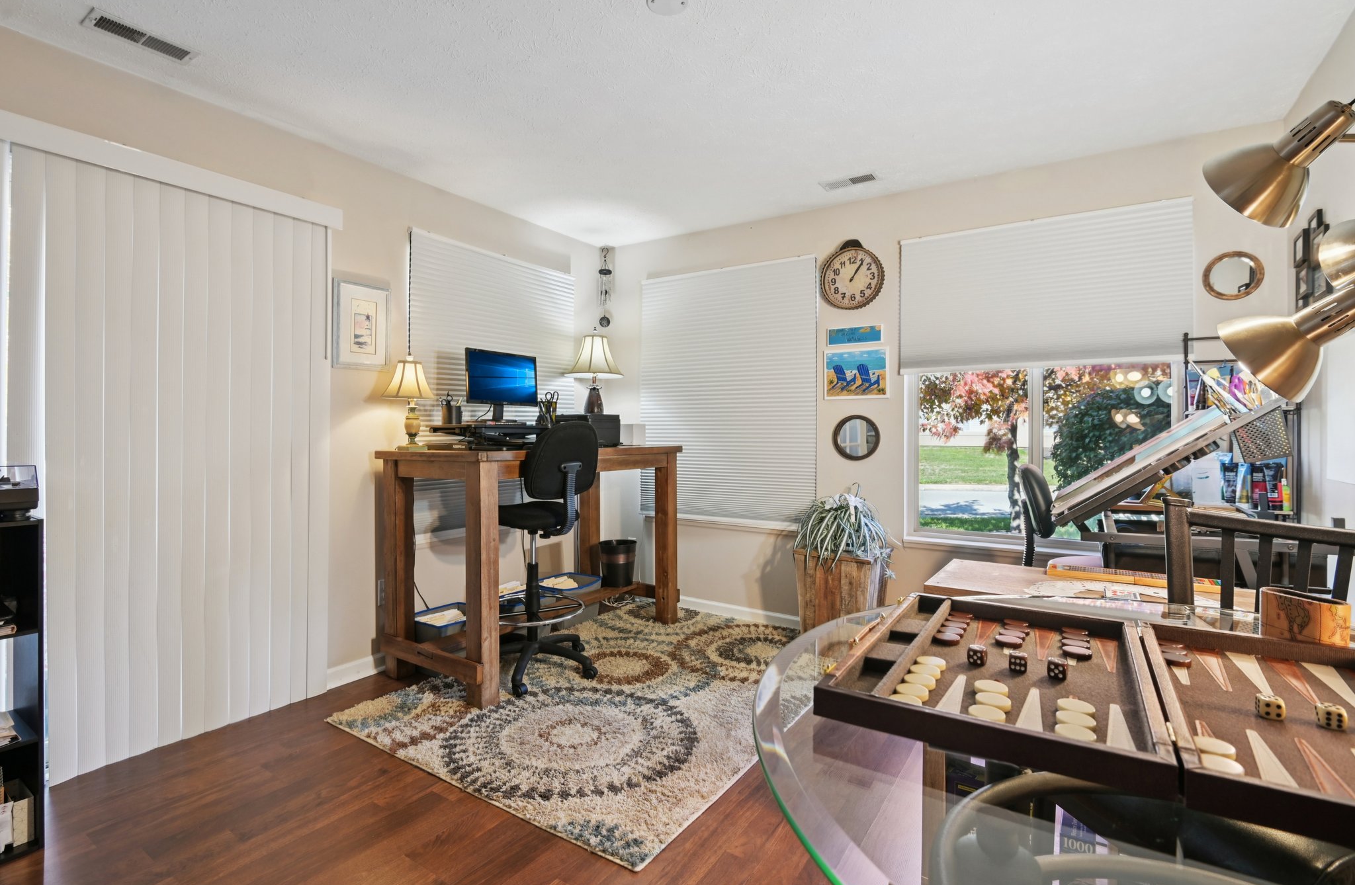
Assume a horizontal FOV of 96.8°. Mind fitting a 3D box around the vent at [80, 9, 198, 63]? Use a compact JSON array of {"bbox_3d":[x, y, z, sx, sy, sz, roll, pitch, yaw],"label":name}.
[{"bbox_3d":[-1.750,-1.322,1.971,0.136,0.018,0.278,0,1,35],"label":"vent"}]

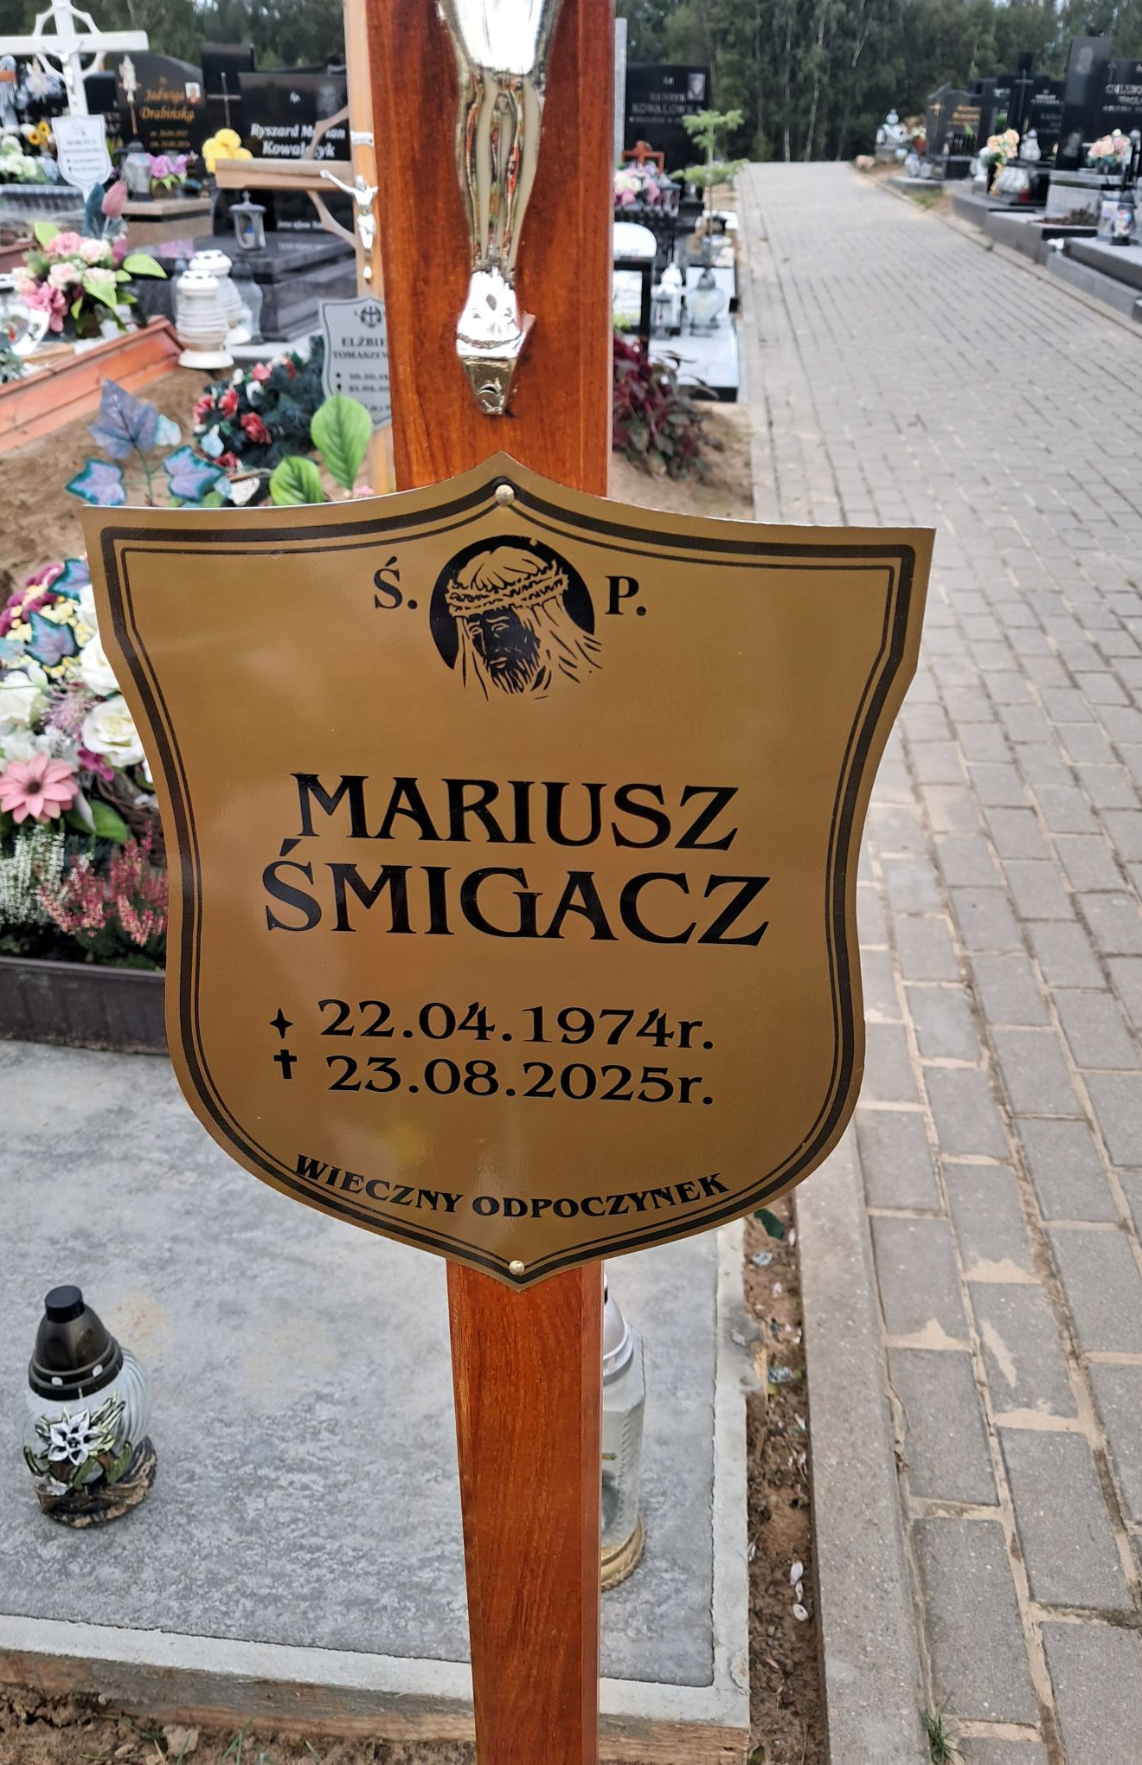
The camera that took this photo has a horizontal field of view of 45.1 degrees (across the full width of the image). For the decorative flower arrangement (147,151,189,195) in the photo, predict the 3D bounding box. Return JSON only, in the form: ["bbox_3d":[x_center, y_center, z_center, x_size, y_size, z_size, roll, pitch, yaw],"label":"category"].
[{"bbox_3d":[-2.581,-4.540,8.809,0.260,0.270,0.220,2,29,5],"label":"decorative flower arrangement"}]

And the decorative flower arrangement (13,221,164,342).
[{"bbox_3d":[-2.174,-2.715,6.210,0.640,0.500,0.480,-9,30,-15],"label":"decorative flower arrangement"}]

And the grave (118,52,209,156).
[{"bbox_3d":[-2.735,-5.021,9.135,0.680,0.880,0.150,2,29,5],"label":"grave"}]

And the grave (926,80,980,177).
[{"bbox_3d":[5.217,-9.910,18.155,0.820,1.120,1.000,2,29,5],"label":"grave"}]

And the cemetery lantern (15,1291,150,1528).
[{"bbox_3d":[-0.461,0.473,1.287,0.120,0.240,0.120,-11,30,-18],"label":"cemetery lantern"}]

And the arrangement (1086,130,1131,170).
[{"bbox_3d":[4.117,-5.607,10.553,0.330,0.310,0.280,2,29,5],"label":"arrangement"}]

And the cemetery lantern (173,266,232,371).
[{"bbox_3d":[-1.795,-2.731,6.674,0.260,0.420,0.260,2,29,5],"label":"cemetery lantern"}]

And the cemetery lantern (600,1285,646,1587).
[{"bbox_3d":[0.005,0.462,1.205,0.120,0.330,0.120,2,29,5],"label":"cemetery lantern"}]

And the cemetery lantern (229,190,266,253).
[{"bbox_3d":[-1.843,-3.778,7.882,0.200,0.340,0.200,2,29,5],"label":"cemetery lantern"}]

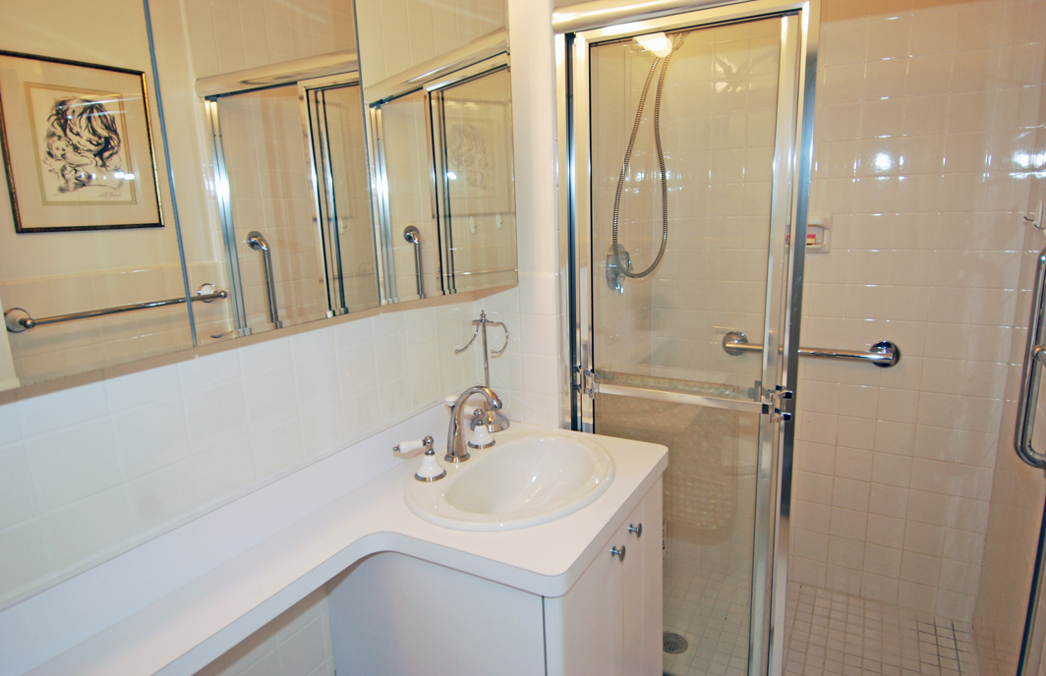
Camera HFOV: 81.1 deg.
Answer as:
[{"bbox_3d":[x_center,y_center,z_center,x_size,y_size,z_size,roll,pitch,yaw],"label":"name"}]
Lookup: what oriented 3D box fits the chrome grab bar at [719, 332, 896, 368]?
[{"bbox_3d":[0.927,0.043,2.005,0.542,0.083,0.073,5,14,30],"label":"chrome grab bar"}]

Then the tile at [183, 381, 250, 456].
[{"bbox_3d":[-0.525,0.134,1.049,0.008,0.107,0.107,5,14,30],"label":"tile"}]

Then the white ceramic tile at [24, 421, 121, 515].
[{"bbox_3d":[-0.634,0.177,0.866,0.008,0.107,0.107,5,14,30],"label":"white ceramic tile"}]

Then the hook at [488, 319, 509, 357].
[{"bbox_3d":[-0.073,-0.005,1.609,0.047,0.082,0.080,5,14,30],"label":"hook"}]

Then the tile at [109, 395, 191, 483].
[{"bbox_3d":[-0.579,0.155,0.958,0.008,0.107,0.107,5,14,30],"label":"tile"}]

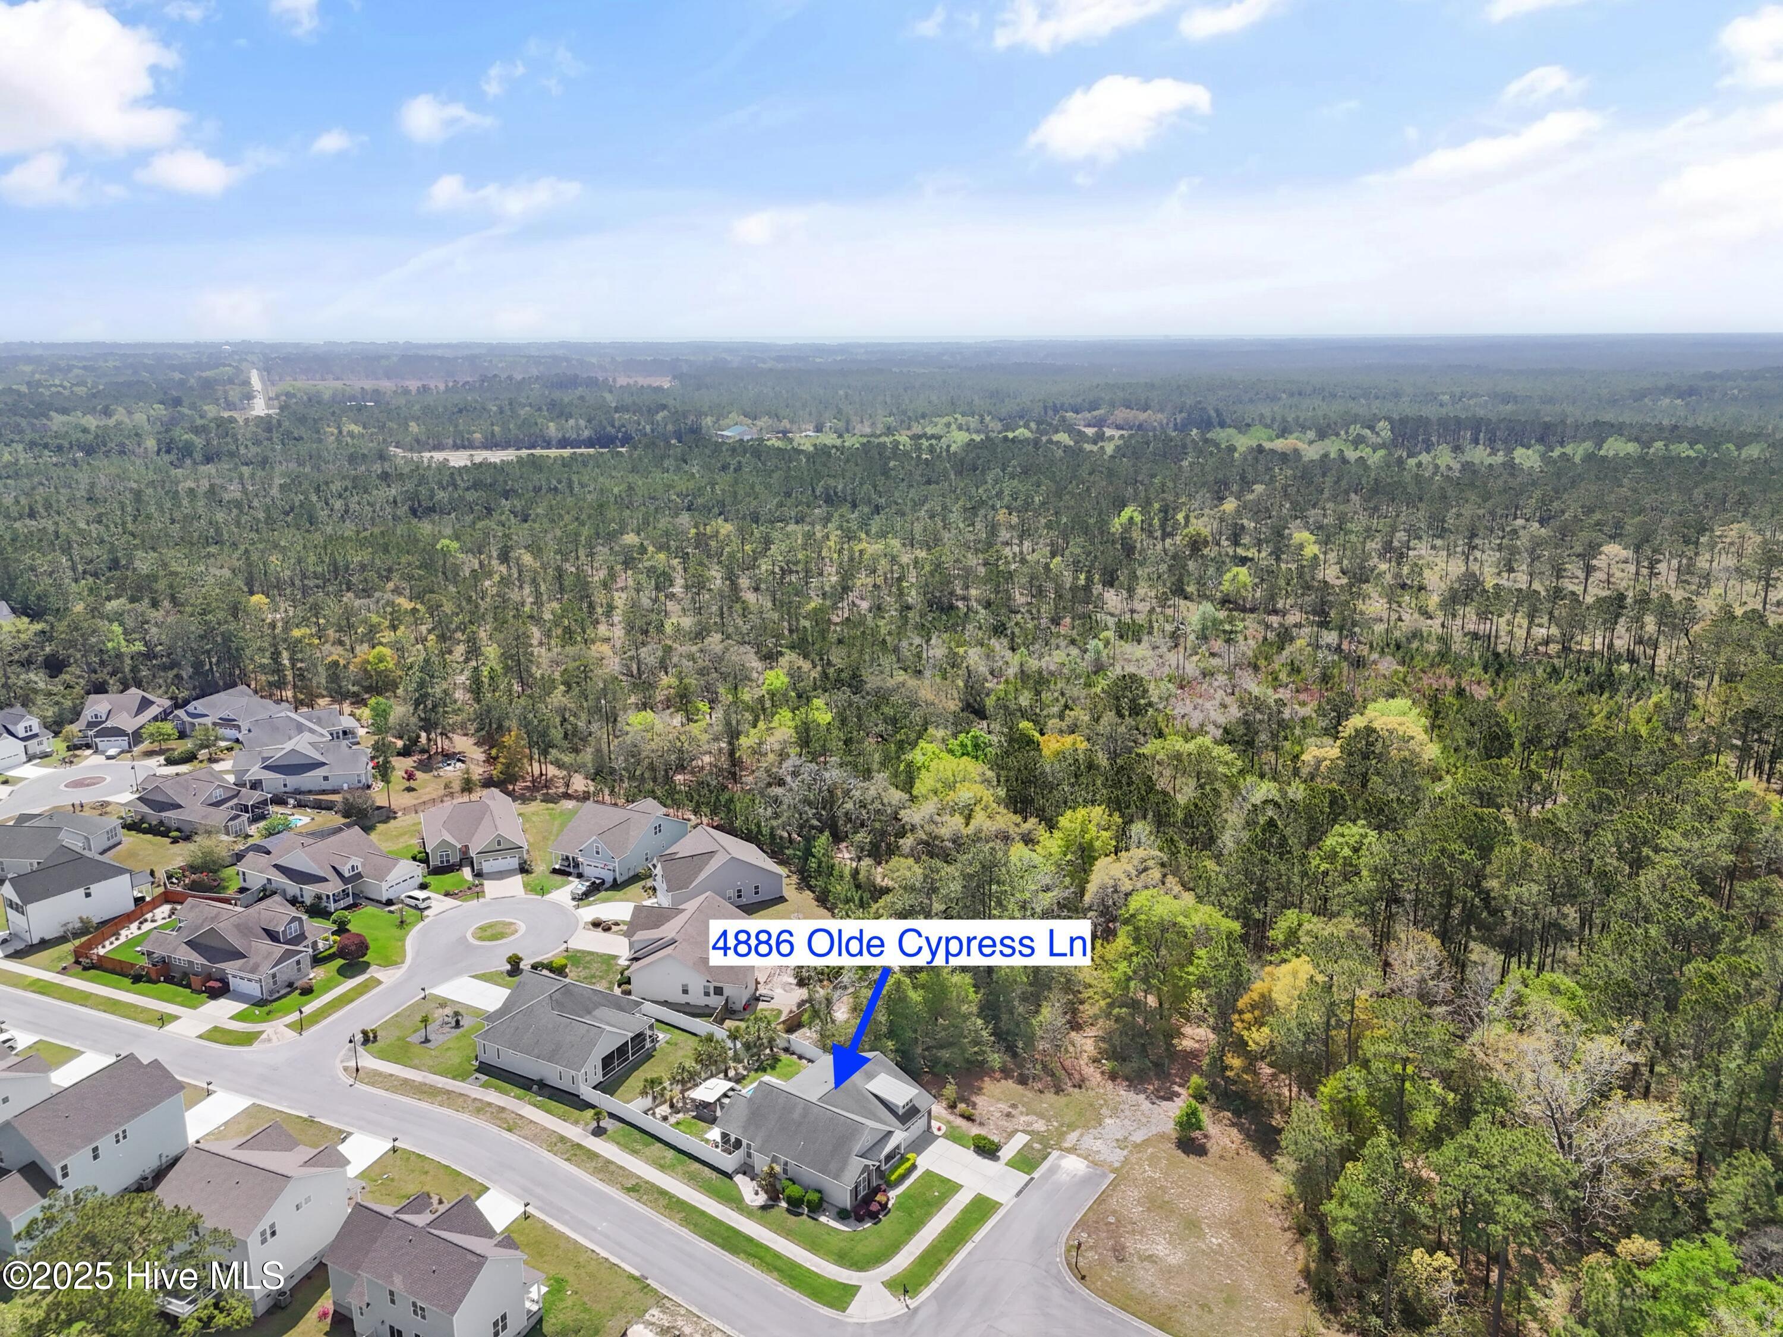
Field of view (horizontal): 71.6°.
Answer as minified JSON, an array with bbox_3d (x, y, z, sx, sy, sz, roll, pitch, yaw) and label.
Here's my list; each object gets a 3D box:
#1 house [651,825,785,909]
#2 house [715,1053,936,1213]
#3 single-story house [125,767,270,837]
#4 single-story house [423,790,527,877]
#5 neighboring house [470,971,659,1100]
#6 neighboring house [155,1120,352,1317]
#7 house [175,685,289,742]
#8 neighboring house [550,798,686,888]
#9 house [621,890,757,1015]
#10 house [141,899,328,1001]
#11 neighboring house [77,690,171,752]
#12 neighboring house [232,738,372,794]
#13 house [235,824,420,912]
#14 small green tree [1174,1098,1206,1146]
[{"bbox_3d":[-24.418,27.471,172.524,16.780,6.910,13.420,-7,16,-23],"label":"house"},{"bbox_3d":[-5.980,44.080,122.680,16.540,5.900,15.300,10,18,34],"label":"house"},{"bbox_3d":[-119.062,21.911,212.156,28.718,7.385,14.154,6,16,22],"label":"single-story house"},{"bbox_3d":[-63.357,23.955,187.004,14.410,6.410,22.700,-7,17,-23],"label":"single-story house"},{"bbox_3d":[-34.697,37.638,135.343,17.660,6.810,16.870,8,17,27],"label":"neighboring house"},{"bbox_3d":[-55.960,46.890,108.160,12.660,9.300,11.580,6,16,23],"label":"neighboring house"},{"bbox_3d":[-139.685,8.741,261.889,17.744,6.872,17.744,5,16,18],"label":"house"},{"bbox_3d":[-42.449,26.073,194.958,13.026,7.692,19.179,8,17,26],"label":"neighboring house"},{"bbox_3d":[-25.270,34.840,156.400,20.240,6.300,18.160,3,15,12],"label":"house"},{"bbox_3d":[-81.370,32.791,153.715,23.490,6.910,13.420,6,16,22],"label":"house"},{"bbox_3d":[-159.740,10.380,254.454,15.692,7.795,19.282,-2,15,-5],"label":"neighboring house"},{"bbox_3d":[-102.335,16.039,215.458,24.470,7.110,13.820,-2,15,-6],"label":"neighboring house"},{"bbox_3d":[-79.970,26.958,174.842,25.360,7.110,13.520,8,17,28],"label":"house"},{"bbox_3d":[30.438,45.982,126.063,3.125,4.790,3.125,0,15,0],"label":"small green tree"}]

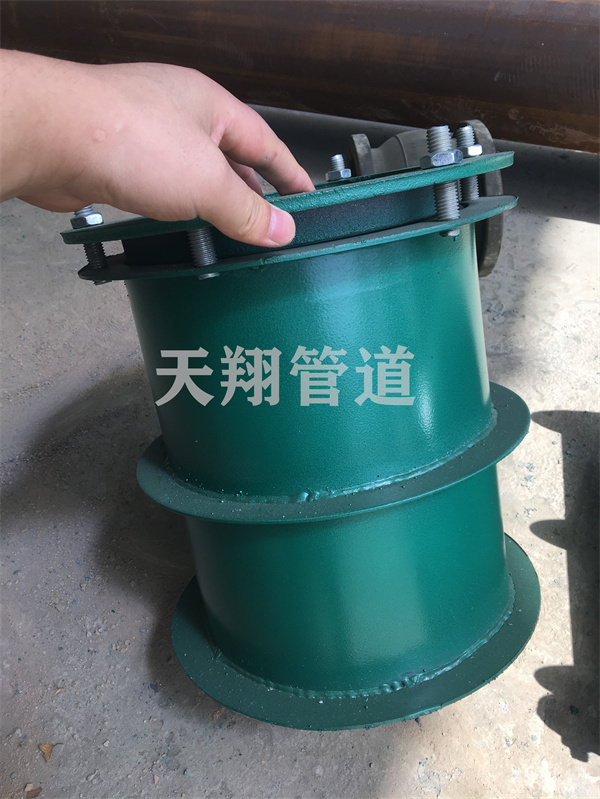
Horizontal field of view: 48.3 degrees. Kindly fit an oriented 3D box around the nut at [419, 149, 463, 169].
[{"bbox_3d":[0.069,-0.116,0.325,0.021,0.007,0.019,-5,18,14],"label":"nut"}]

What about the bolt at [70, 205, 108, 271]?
[{"bbox_3d":[-0.127,-0.098,0.408,0.020,0.045,0.021,-14,18,-14],"label":"bolt"}]

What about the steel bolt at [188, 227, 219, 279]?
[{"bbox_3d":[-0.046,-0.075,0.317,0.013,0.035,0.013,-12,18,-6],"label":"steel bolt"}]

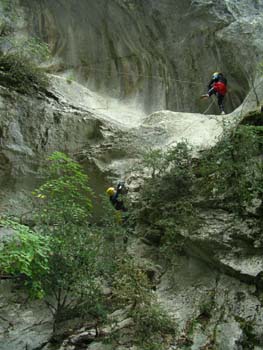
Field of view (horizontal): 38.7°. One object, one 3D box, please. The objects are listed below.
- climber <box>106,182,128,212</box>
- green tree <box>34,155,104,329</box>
[{"bbox_3d":[-0.476,0.864,13.200,0.800,1.200,0.550,6,-19,-17],"label":"climber"},{"bbox_3d":[-1.753,1.916,11.300,2.050,4.950,1.950,0,-18,0],"label":"green tree"}]

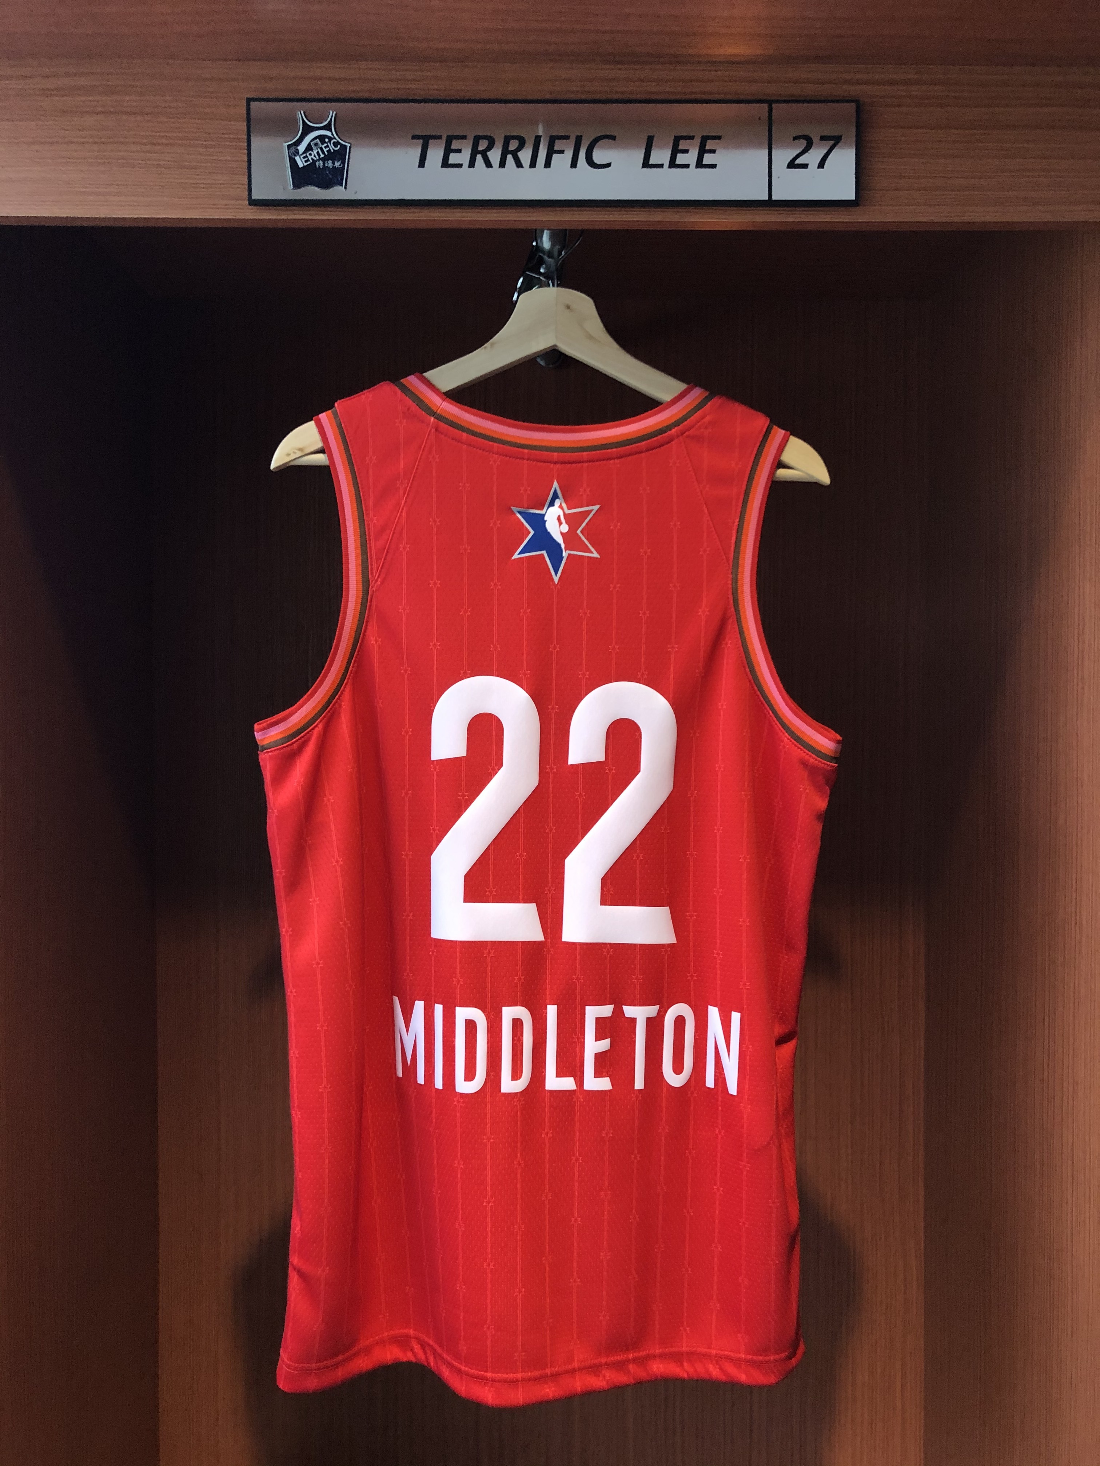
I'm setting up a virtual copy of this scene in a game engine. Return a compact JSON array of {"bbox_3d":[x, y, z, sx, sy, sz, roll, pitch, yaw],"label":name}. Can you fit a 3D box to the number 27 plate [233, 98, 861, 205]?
[{"bbox_3d":[0.002,-0.410,0.838,0.430,0.075,0.008,0,1,0],"label":"number 27 plate"}]

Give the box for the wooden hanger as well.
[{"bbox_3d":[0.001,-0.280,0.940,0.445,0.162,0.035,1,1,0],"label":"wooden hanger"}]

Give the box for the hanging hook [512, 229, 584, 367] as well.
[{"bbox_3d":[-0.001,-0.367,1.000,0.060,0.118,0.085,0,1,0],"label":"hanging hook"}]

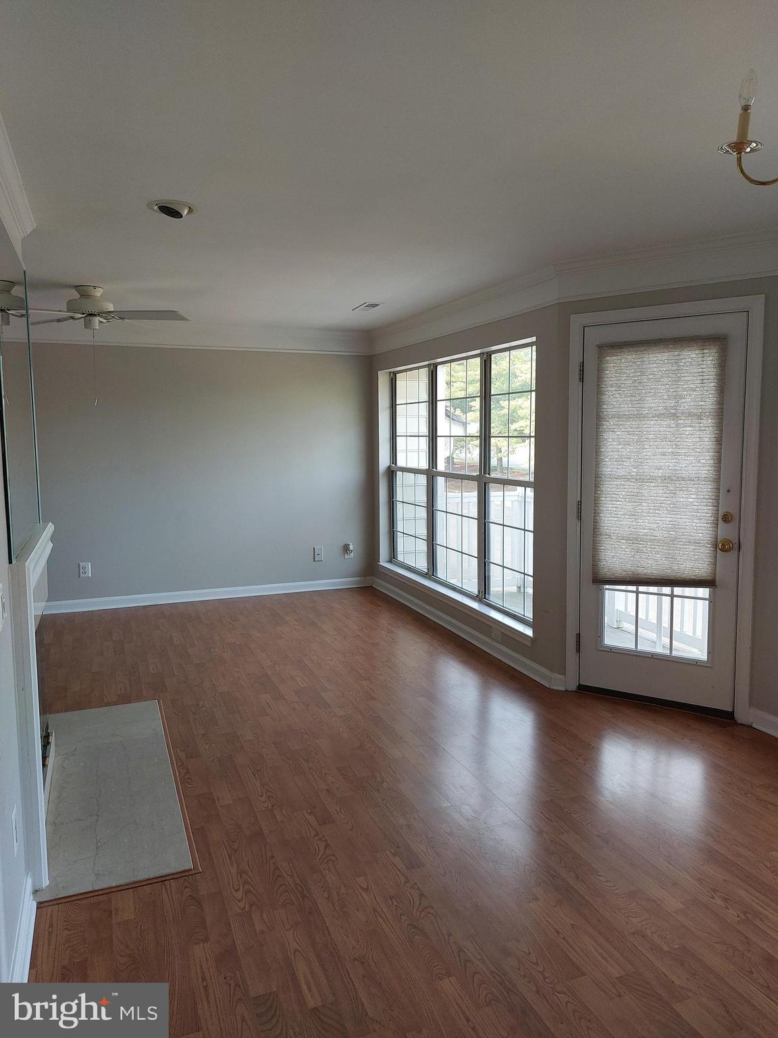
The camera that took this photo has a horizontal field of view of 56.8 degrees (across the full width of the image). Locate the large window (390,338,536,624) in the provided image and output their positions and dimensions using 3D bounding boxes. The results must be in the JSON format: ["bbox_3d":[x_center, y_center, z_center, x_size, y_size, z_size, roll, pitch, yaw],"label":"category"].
[{"bbox_3d":[0.476,-0.333,5.560,0.120,1.780,2.590,-3,7,-21],"label":"large window"}]

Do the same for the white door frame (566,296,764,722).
[{"bbox_3d":[1.452,-0.046,3.875,0.970,2.137,0.120,4,8,32],"label":"white door frame"}]

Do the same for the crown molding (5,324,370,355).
[{"bbox_3d":[-1.596,-1.573,6.200,3.070,0.200,0.100,-3,7,-21],"label":"crown molding"}]

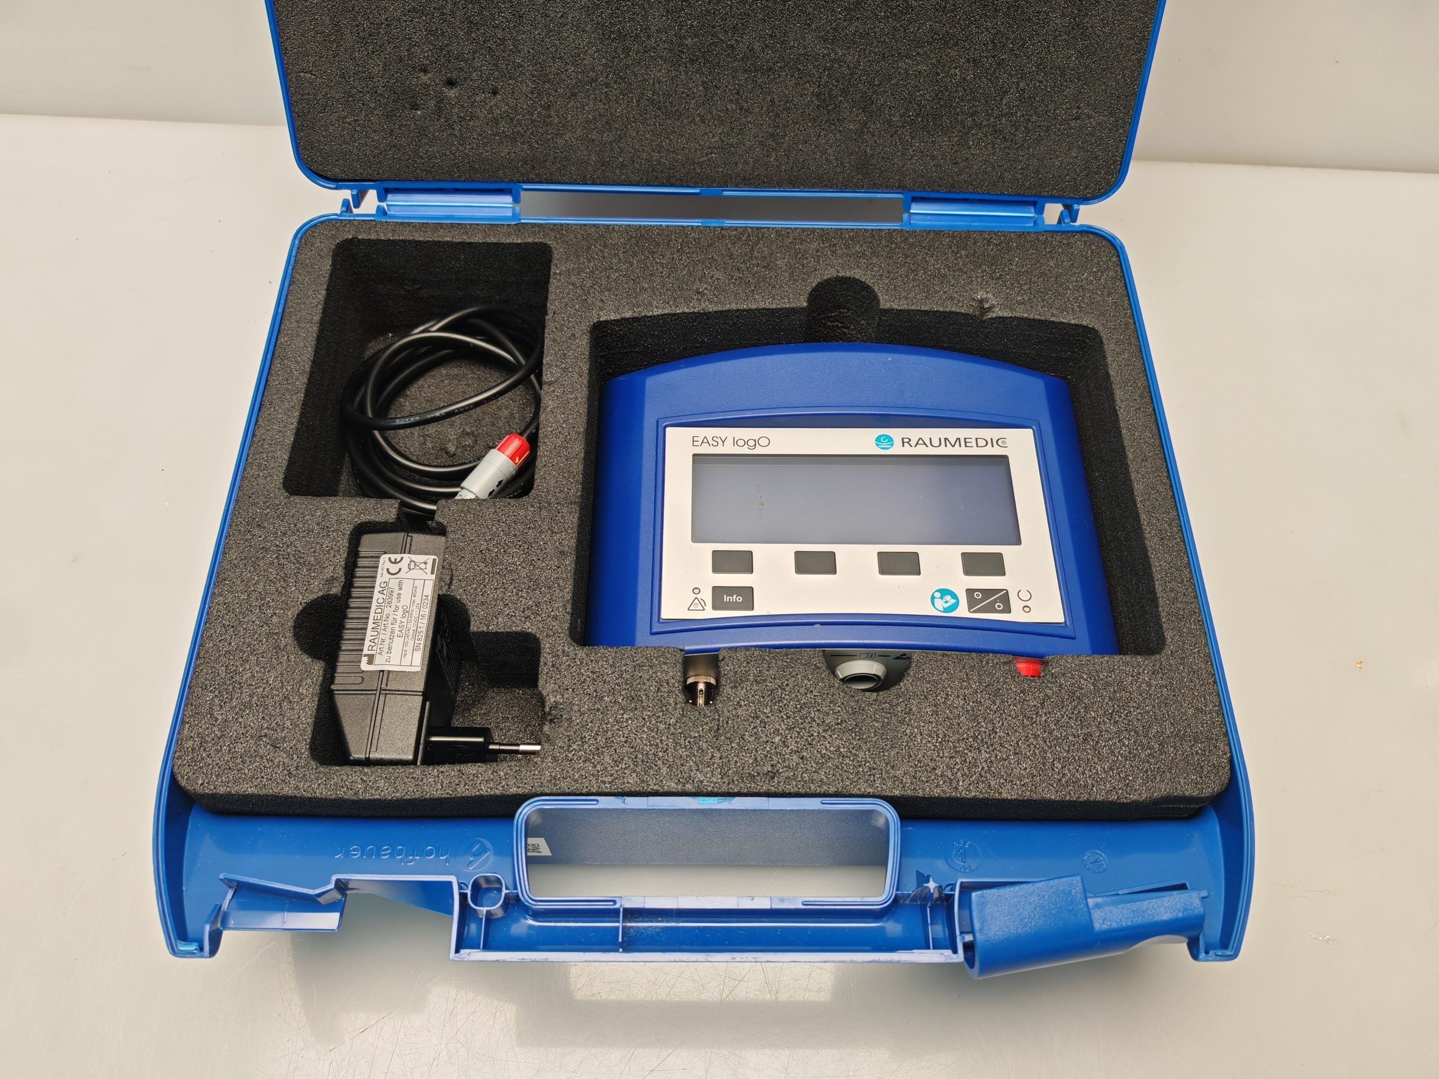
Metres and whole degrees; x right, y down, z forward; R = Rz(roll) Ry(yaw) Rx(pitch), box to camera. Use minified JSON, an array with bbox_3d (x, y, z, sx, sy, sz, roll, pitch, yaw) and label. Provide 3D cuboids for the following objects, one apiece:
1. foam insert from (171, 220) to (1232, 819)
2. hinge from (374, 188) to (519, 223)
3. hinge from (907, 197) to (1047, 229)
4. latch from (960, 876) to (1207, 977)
[{"bbox_3d":[-0.004,-0.007,0.482,0.374,0.076,0.265,0,61,-1],"label":"foam insert"},{"bbox_3d":[-0.125,-0.152,0.512,0.064,0.011,0.012,0,61,-1],"label":"hinge"},{"bbox_3d":[0.119,-0.150,0.516,0.064,0.011,0.012,0,61,-1],"label":"hinge"},{"bbox_3d":[0.120,0.129,0.373,0.075,0.021,0.023,-7,62,-5],"label":"latch"}]

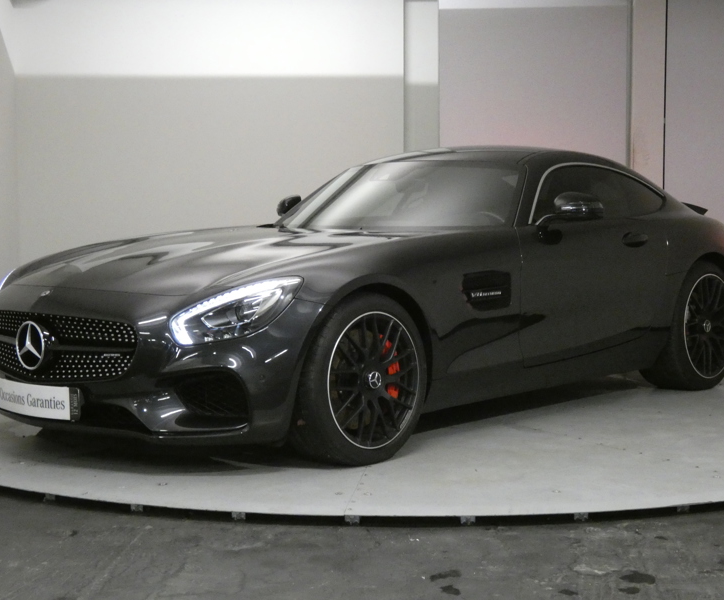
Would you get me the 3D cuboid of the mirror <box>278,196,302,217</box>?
[{"bbox_3d":[-0.361,-0.509,7.037,0.225,0.145,0.150,3,6,43],"label":"mirror"}]

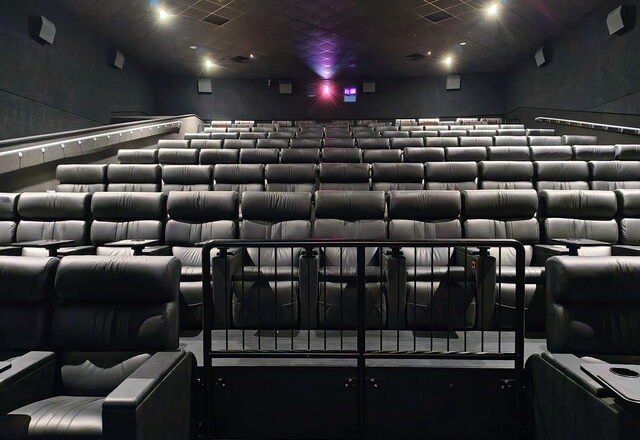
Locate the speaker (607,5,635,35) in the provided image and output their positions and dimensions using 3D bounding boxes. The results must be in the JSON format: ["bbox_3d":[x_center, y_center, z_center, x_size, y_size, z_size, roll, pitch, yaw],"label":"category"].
[{"bbox_3d":[7.540,-5.010,10.652,0.370,0.540,0.520,0,4,2],"label":"speaker"}]

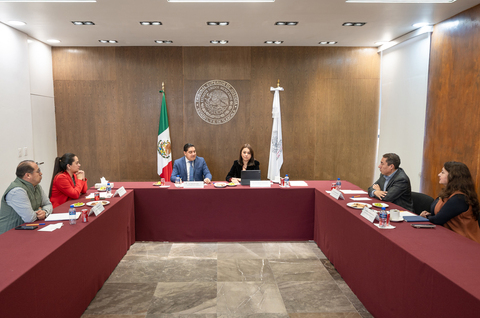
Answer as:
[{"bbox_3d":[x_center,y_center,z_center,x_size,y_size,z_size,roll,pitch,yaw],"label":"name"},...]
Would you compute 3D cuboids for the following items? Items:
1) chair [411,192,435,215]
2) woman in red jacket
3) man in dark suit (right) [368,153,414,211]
[{"bbox_3d":[1.930,0.813,3.745,0.560,0.850,0.500,0,6,0],"label":"chair"},{"bbox_3d":[-1.940,0.584,3.772,0.760,1.290,0.480,-1,6,-6],"label":"woman in red jacket"},{"bbox_3d":[1.750,0.580,3.761,0.760,1.300,0.560,0,6,2],"label":"man in dark suit (right)"}]

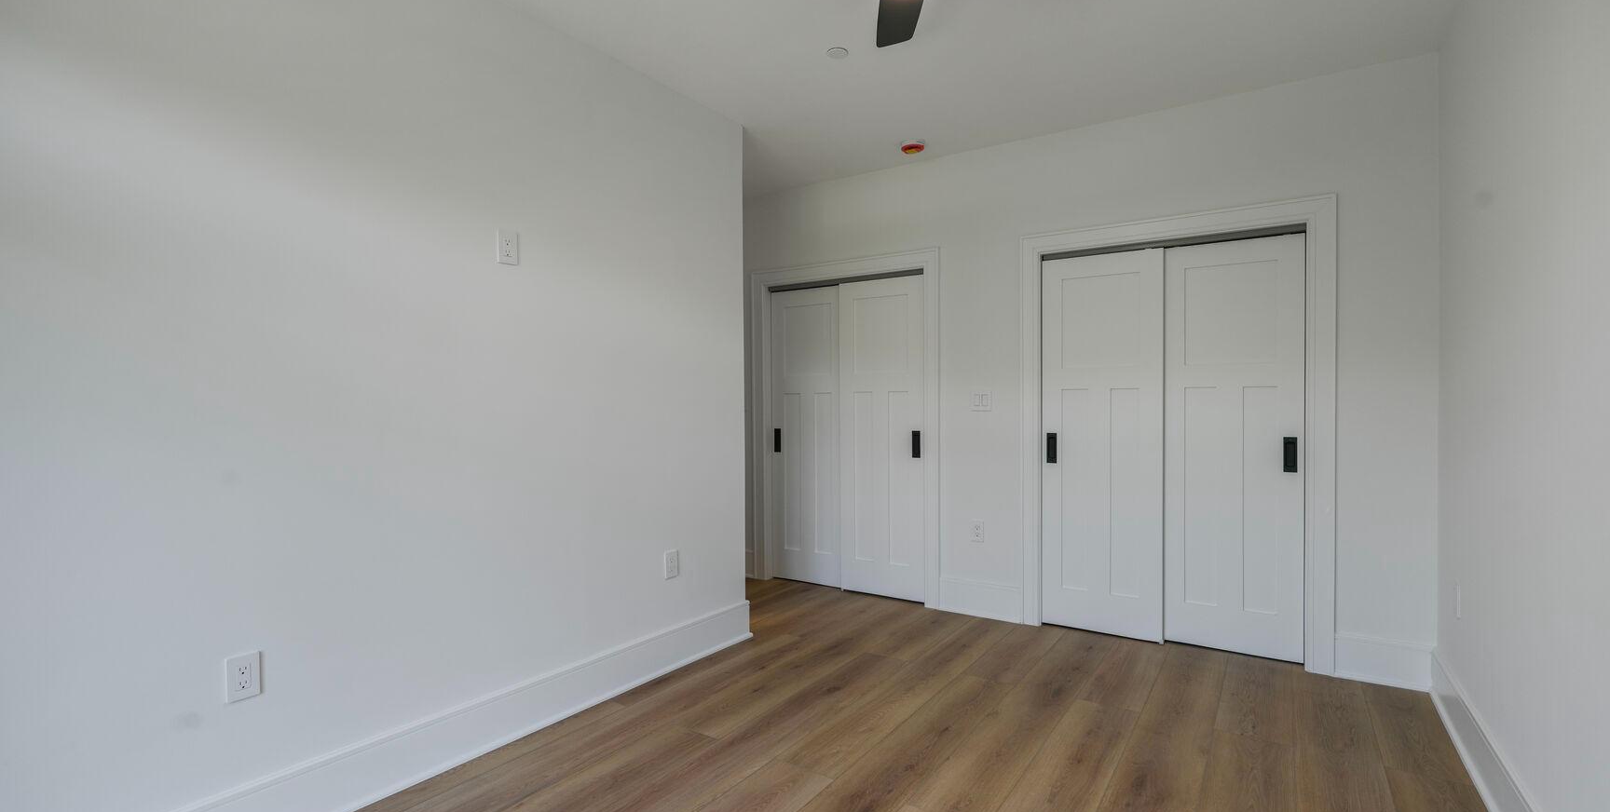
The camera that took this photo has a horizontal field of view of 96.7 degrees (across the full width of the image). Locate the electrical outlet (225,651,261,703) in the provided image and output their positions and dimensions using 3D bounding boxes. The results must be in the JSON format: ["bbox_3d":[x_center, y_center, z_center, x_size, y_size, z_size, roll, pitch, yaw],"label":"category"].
[{"bbox_3d":[-1.557,0.752,1.988,0.008,0.124,0.080,0,0,34],"label":"electrical outlet"}]

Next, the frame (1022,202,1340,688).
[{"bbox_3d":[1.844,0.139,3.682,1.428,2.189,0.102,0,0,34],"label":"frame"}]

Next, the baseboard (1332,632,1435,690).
[{"bbox_3d":[2.555,1.131,3.163,0.334,0.206,0.022,0,0,34],"label":"baseboard"}]

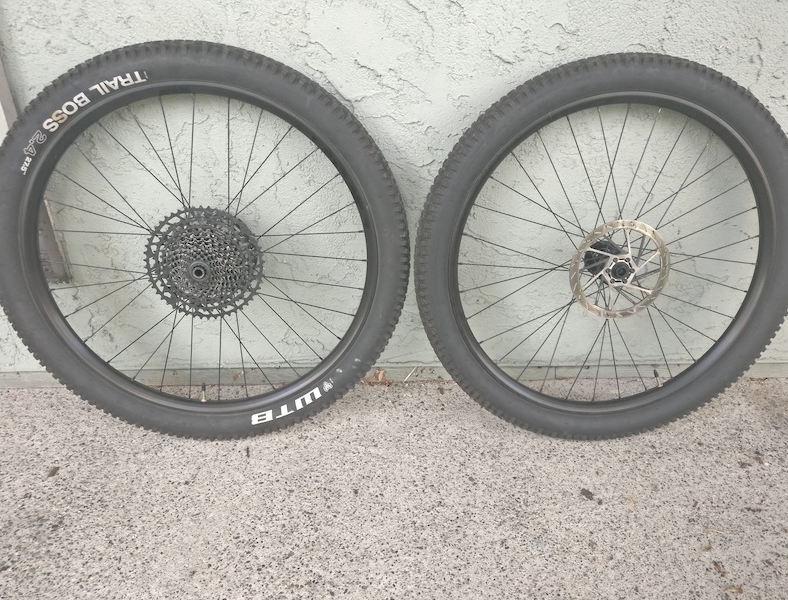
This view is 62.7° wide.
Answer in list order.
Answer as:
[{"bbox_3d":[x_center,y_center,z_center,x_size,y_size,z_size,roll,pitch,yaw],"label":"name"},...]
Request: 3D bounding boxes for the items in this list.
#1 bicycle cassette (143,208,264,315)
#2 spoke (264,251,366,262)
[{"bbox_3d":[-0.323,-0.053,1.096,0.206,0.206,0.045,-3,22,-5],"label":"bicycle cassette"},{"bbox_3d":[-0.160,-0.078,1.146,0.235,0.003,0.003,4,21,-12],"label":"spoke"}]

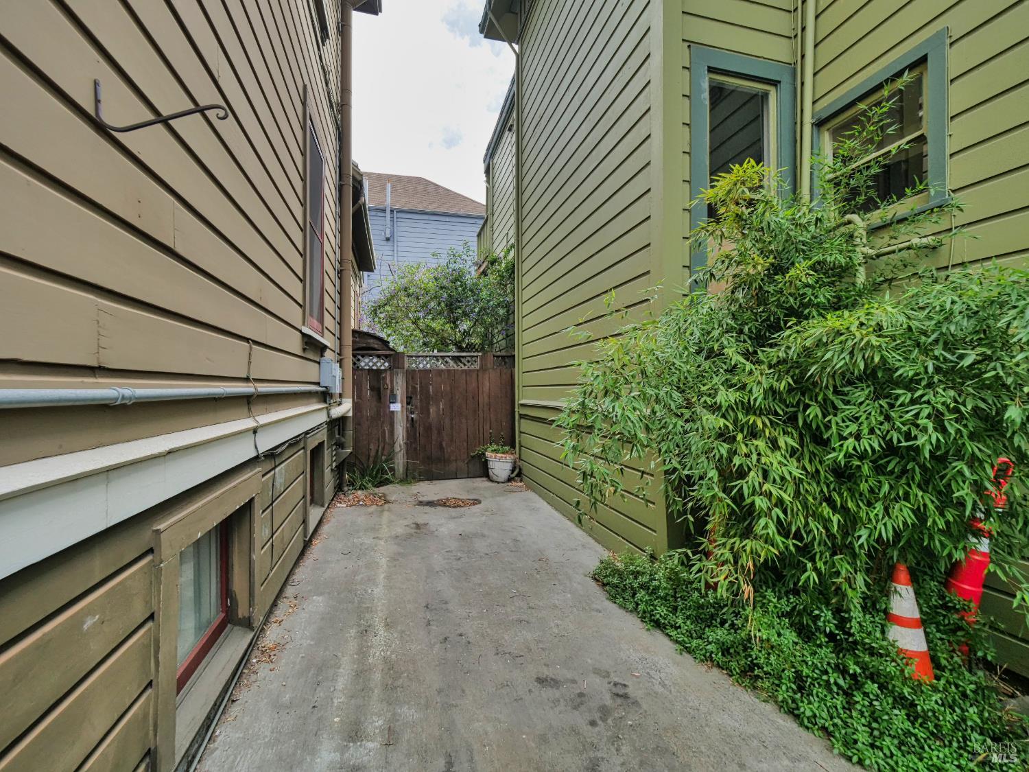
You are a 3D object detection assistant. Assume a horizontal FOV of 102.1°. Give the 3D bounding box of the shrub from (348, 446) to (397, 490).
[{"bbox_3d":[-1.930,1.065,5.620,0.620,0.560,0.480,0,0,-15],"label":"shrub"}]

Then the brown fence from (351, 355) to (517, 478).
[{"bbox_3d":[-1.125,0.447,6.110,2.370,1.880,0.120,0,0,-15],"label":"brown fence"}]

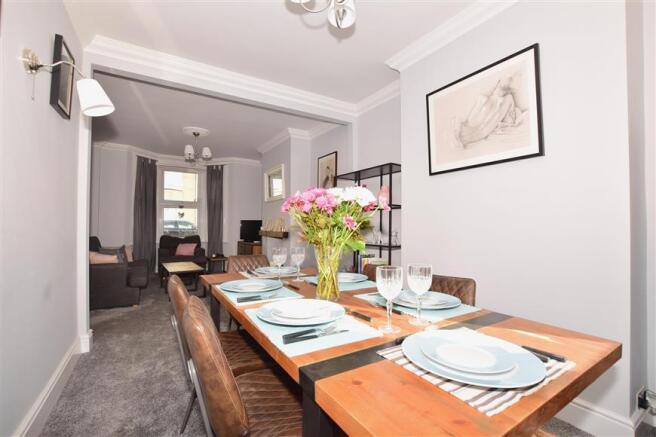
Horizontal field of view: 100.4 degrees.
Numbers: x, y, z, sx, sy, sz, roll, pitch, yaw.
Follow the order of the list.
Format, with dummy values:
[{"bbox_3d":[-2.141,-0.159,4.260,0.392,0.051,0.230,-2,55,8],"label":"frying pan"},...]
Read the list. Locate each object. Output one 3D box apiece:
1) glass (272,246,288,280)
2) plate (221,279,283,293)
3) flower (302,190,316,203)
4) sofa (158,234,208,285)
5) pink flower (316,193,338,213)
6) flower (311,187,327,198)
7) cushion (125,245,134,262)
[{"bbox_3d":[-0.295,0.282,1.684,0.085,0.193,0.085,1,-3,0],"label":"glass"},{"bbox_3d":[-0.387,0.349,1.404,0.305,0.026,0.305,1,-3,0],"label":"plate"},{"bbox_3d":[-0.087,-0.103,1.280,0.066,0.056,0.062,0,0,-4],"label":"flower"},{"bbox_3d":[-2.807,0.759,5.287,0.840,0.830,0.850,0,0,-25],"label":"sofa"},{"bbox_3d":[-0.002,-0.072,1.235,0.100,0.085,0.090,0,0,0],"label":"pink flower"},{"bbox_3d":[-0.044,-0.120,1.260,0.075,0.058,0.070,1,-3,0],"label":"flower"},{"bbox_3d":[-3.505,0.624,4.800,0.150,0.360,0.400,-13,-16,23],"label":"cushion"}]

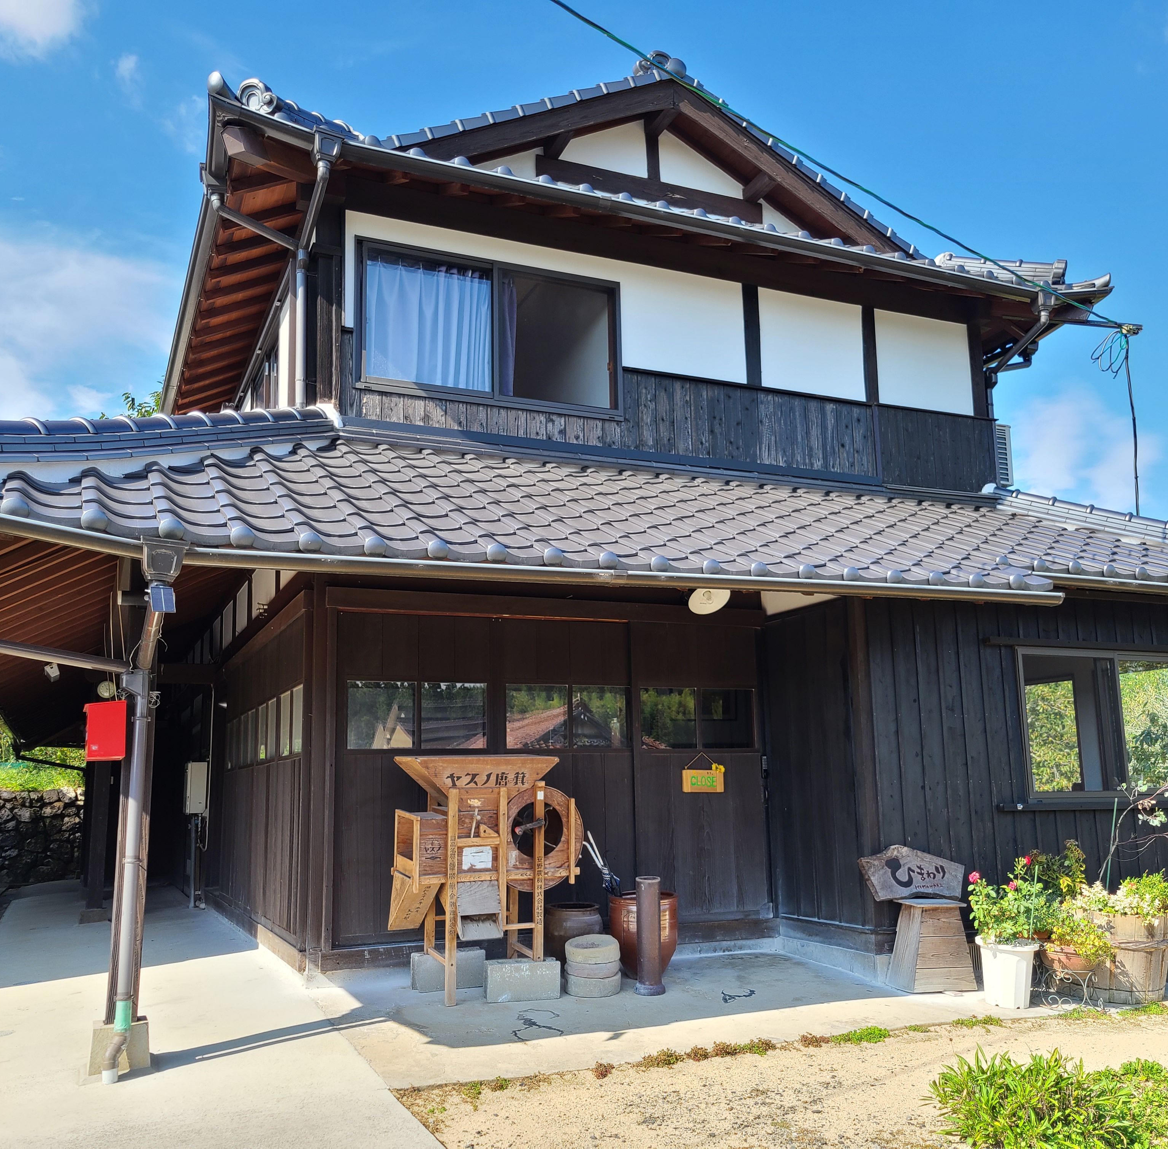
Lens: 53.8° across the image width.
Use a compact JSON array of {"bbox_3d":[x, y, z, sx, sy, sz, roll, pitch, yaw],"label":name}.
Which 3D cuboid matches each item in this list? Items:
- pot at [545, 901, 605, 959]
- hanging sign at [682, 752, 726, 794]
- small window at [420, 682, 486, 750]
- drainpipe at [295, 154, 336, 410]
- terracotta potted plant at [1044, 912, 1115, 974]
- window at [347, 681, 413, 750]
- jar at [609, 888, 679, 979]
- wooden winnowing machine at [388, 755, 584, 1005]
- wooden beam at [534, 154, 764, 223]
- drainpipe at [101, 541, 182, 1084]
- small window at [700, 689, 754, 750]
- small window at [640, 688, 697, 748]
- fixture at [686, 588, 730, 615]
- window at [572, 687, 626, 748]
[{"bbox_3d":[-0.058,2.091,6.582,0.350,0.380,0.350,-1,-11,0],"label":"pot"},{"bbox_3d":[0.775,1.284,7.425,0.321,0.247,0.030,4,-12,-23],"label":"hanging sign"},{"bbox_3d":[-0.772,0.847,6.879,0.405,0.396,0.050,4,-12,-23],"label":"small window"},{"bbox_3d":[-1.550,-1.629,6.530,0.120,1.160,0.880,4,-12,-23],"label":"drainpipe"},{"bbox_3d":[2.582,1.931,6.017,0.360,0.290,0.350,4,-12,-23],"label":"terracotta potted plant"},{"bbox_3d":[-1.172,0.814,6.661,0.400,0.390,0.040,4,-12,-23],"label":"window"},{"bbox_3d":[0.343,2.052,6.532,0.395,0.435,0.395,-1,-11,0],"label":"jar"},{"bbox_3d":[-0.509,1.604,6.143,0.940,1.220,0.520,4,-12,-23],"label":"wooden winnowing machine"},{"bbox_3d":[0.511,-2.823,8.660,1.890,0.250,0.140,4,-12,-23],"label":"wooden beam"},{"bbox_3d":[-1.682,0.875,4.382,0.200,2.000,0.500,4,-12,-23],"label":"drainpipe"},{"bbox_3d":[0.956,0.957,7.612,0.409,0.402,0.050,4,-12,-23],"label":"small window"},{"bbox_3d":[0.551,0.933,7.440,0.417,0.398,0.050,4,-12,-23],"label":"small window"},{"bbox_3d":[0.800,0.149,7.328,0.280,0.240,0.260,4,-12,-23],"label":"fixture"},{"bbox_3d":[0.105,0.904,7.251,0.376,0.398,0.050,4,-12,-23],"label":"window"}]

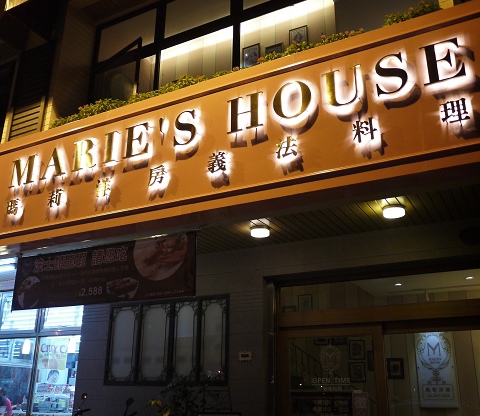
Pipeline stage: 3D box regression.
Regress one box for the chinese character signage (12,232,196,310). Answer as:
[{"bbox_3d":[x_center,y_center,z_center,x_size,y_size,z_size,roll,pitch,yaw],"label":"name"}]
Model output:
[{"bbox_3d":[-2.127,0.980,7.673,3.489,0.883,0.030,-10,-22,26],"label":"chinese character signage"}]

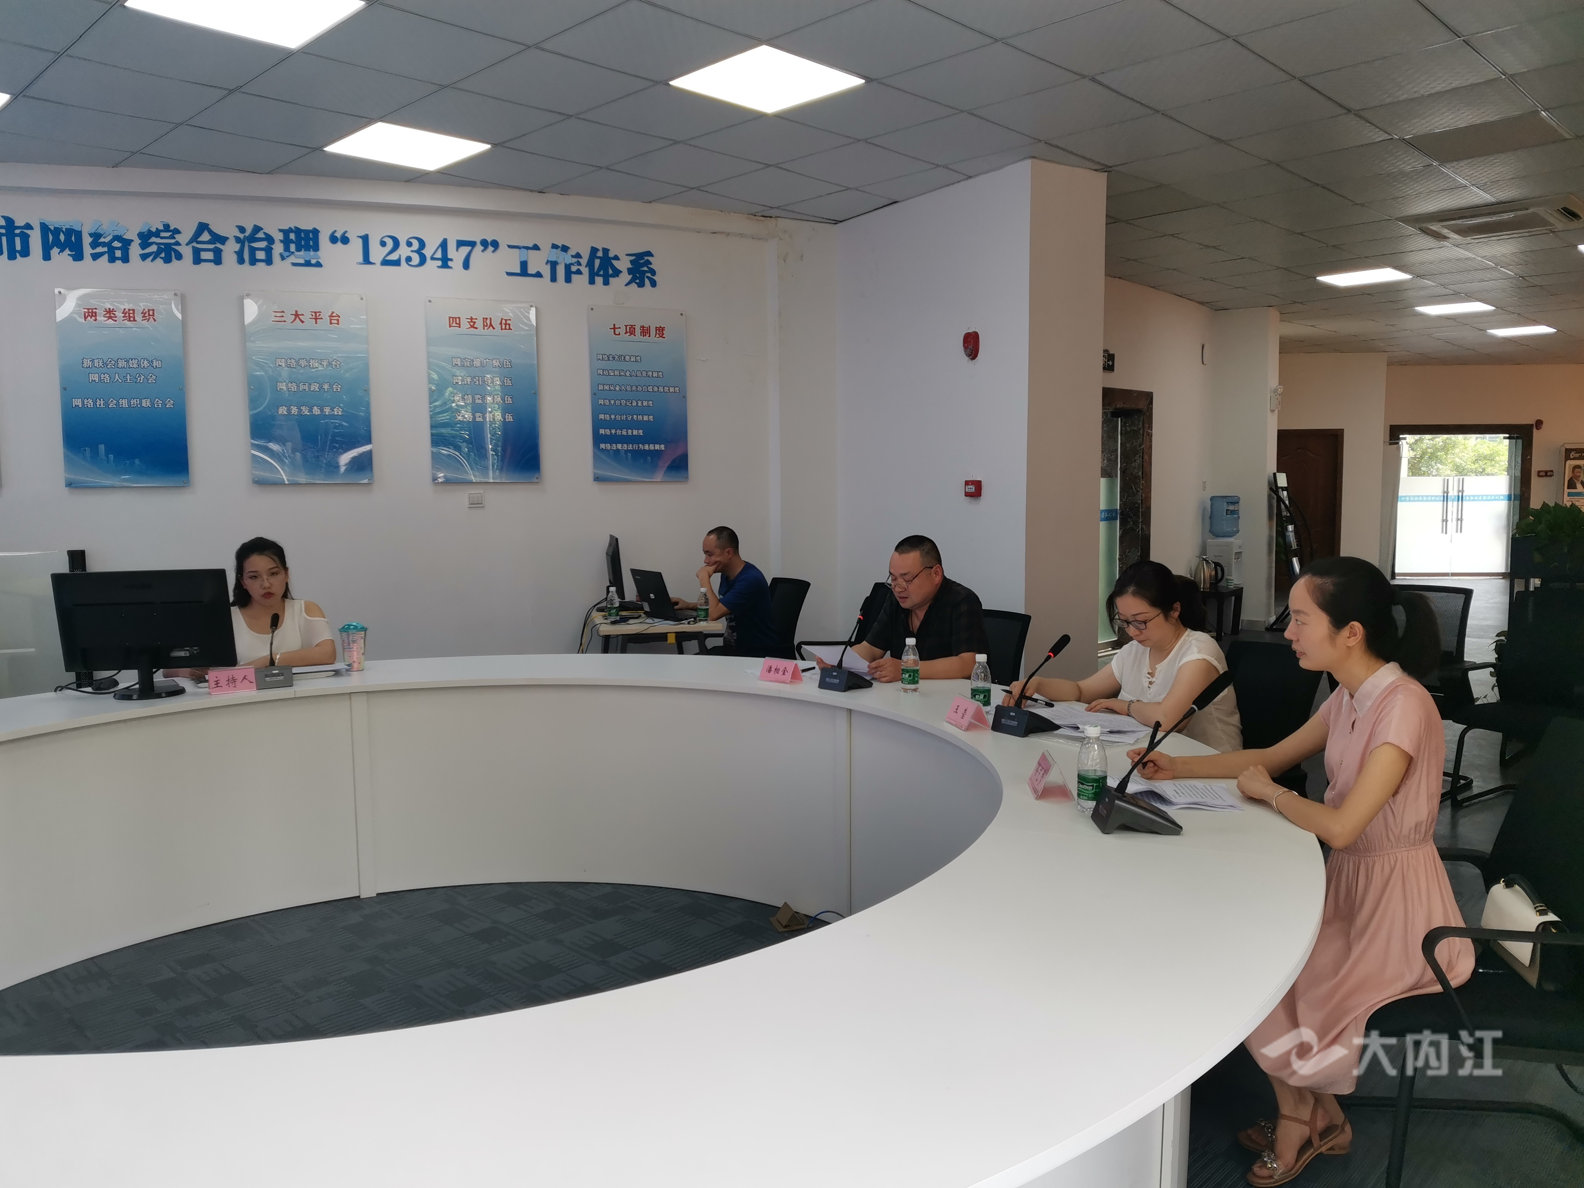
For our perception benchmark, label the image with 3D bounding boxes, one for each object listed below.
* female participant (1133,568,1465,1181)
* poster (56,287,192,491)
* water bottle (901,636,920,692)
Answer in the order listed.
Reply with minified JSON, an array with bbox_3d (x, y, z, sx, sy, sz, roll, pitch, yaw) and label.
[{"bbox_3d":[1.100,0.574,2.519,0.620,1.290,0.540,0,5,5],"label":"female participant"},{"bbox_3d":[-3.403,-1.040,6.061,0.584,0.995,0.020,-2,6,-19],"label":"poster"},{"bbox_3d":[0.405,0.238,4.075,0.063,0.187,0.063,0,5,0],"label":"water bottle"}]

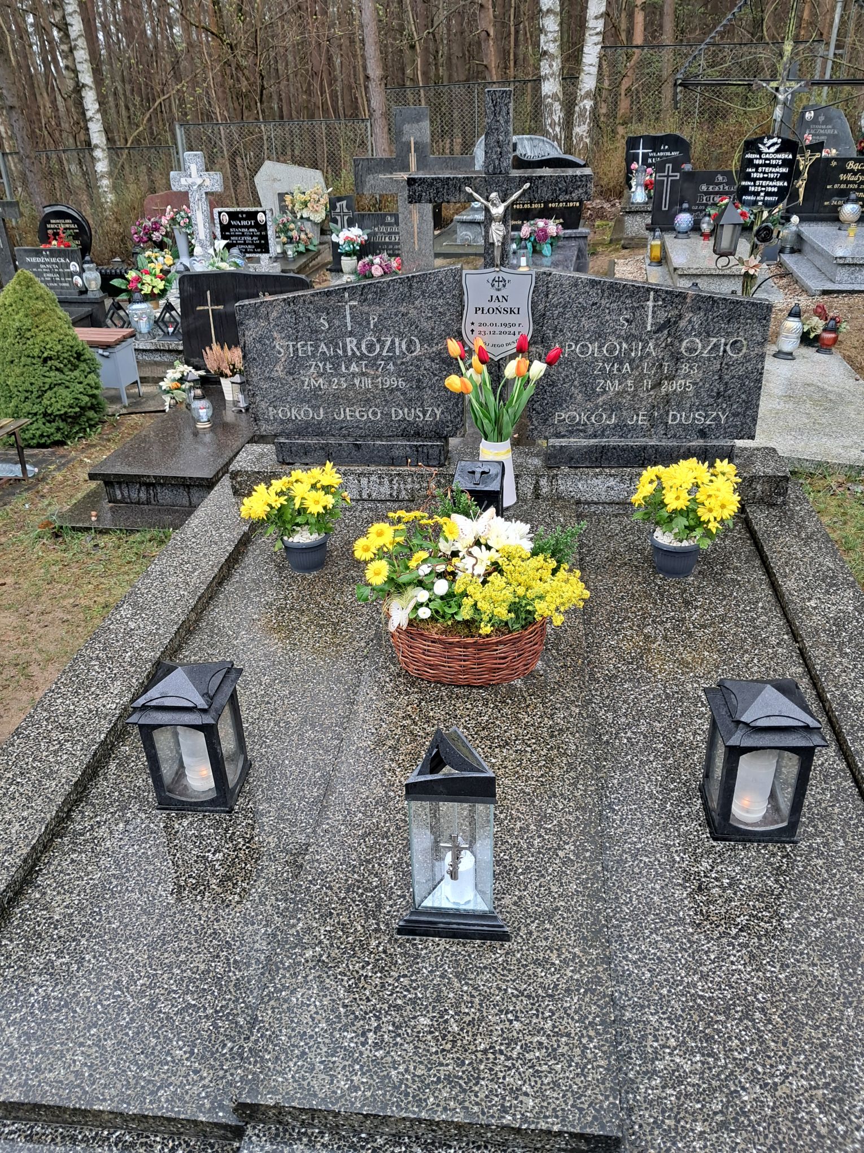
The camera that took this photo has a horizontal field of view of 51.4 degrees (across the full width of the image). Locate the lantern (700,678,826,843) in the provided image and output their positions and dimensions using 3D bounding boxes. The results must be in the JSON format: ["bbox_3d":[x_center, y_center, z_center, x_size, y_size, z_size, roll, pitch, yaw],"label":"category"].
[{"bbox_3d":[0.548,0.294,1.502,0.150,0.272,0.150,1,29,7],"label":"lantern"}]

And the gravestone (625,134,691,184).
[{"bbox_3d":[2.183,-4.013,8.700,0.620,0.510,0.090,4,26,13],"label":"gravestone"}]

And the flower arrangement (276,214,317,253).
[{"bbox_3d":[-1.255,-3.168,8.296,0.380,0.300,0.290,1,29,7],"label":"flower arrangement"}]

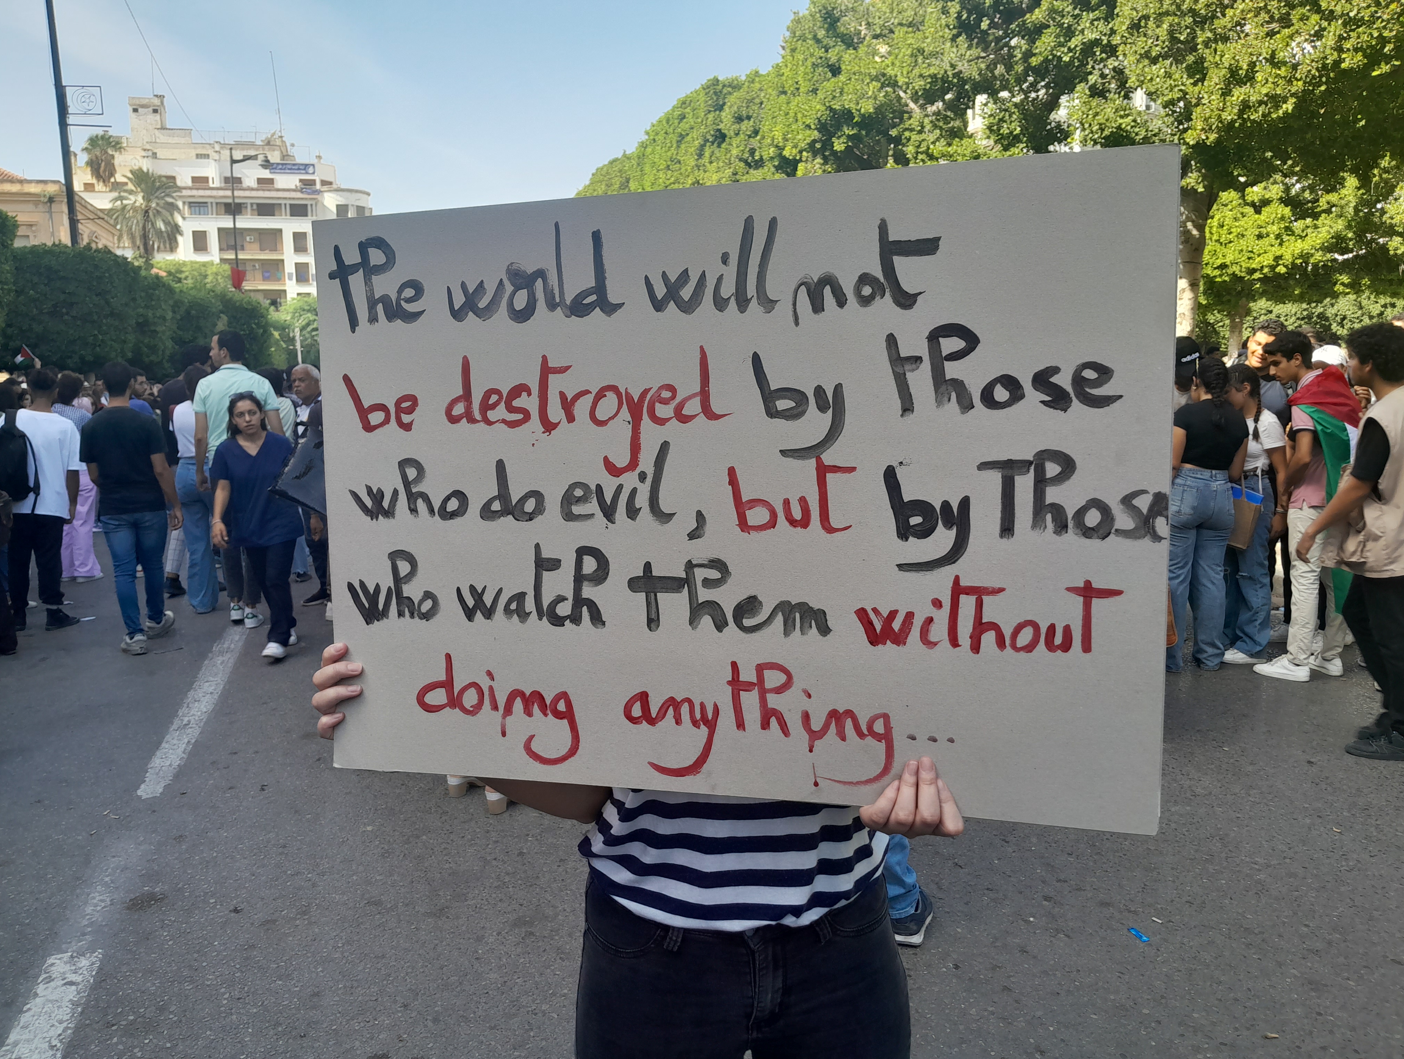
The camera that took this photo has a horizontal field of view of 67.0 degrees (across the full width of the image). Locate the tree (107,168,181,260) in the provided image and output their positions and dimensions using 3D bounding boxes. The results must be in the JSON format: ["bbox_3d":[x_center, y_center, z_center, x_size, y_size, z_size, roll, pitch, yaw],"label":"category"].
[{"bbox_3d":[-35.637,-15.633,68.676,4.800,15.000,4.800,-3,9,-18],"label":"tree"}]

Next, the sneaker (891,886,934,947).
[{"bbox_3d":[0.610,1.088,3.081,0.105,0.110,0.285,2,9,14],"label":"sneaker"}]

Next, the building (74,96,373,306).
[{"bbox_3d":[-52.000,-30.600,120.000,27.000,30.500,18.000,-3,9,-13],"label":"building"}]

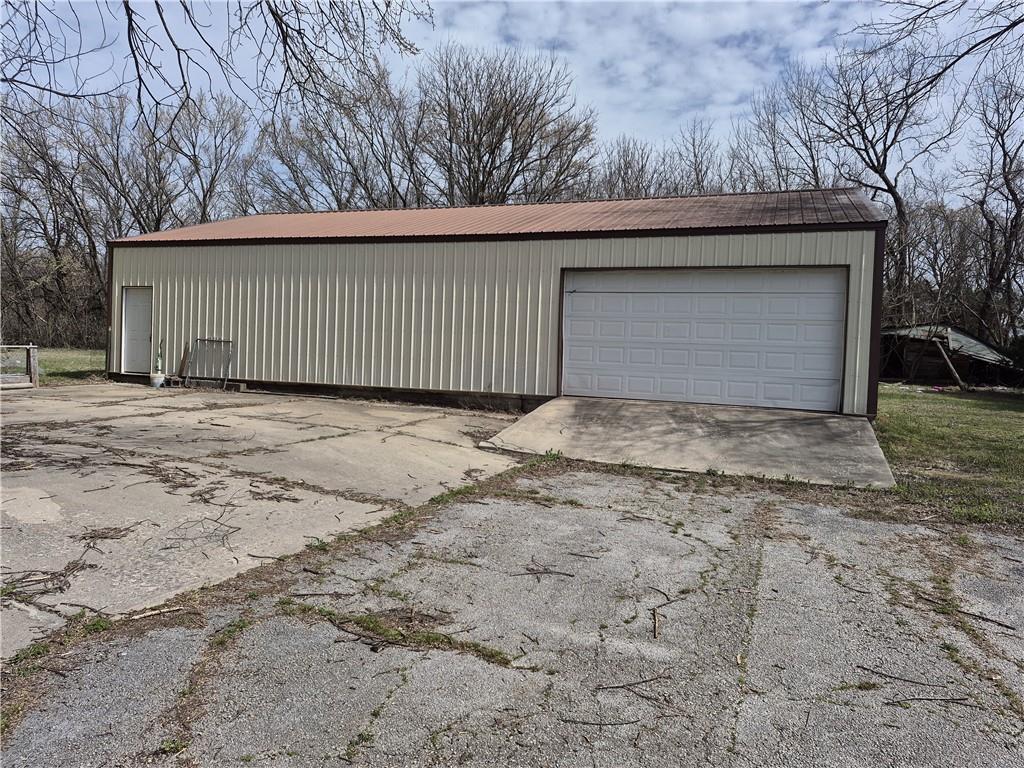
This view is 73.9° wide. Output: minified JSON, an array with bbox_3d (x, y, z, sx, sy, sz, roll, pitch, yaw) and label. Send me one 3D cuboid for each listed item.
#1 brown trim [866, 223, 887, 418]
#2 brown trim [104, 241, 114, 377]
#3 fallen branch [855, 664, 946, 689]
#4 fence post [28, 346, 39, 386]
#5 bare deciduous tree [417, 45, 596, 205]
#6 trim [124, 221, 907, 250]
[{"bbox_3d":[6.029,-1.049,11.236,0.160,3.190,0.120,3,3,19],"label":"brown trim"},{"bbox_3d":[-9.838,-1.823,16.687,0.150,3.120,0.120,3,3,19],"label":"brown trim"},{"bbox_3d":[1.990,1.496,3.483,0.398,0.022,0.052,3,3,31],"label":"fallen branch"},{"bbox_3d":[-10.466,-0.383,14.900,0.145,0.917,0.145,3,3,19],"label":"fence post"},{"bbox_3d":[-0.509,-7.581,30.114,8.000,14.777,8.000,2,2,0],"label":"bare deciduous tree"},{"bbox_3d":[-1.862,-2.990,13.868,16.980,0.170,0.120,3,3,19],"label":"trim"}]

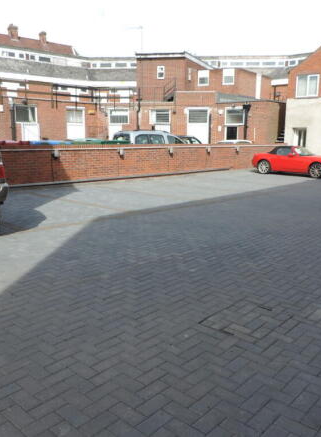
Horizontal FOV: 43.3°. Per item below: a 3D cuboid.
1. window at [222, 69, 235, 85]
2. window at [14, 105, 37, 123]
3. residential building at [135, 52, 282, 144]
[{"bbox_3d":[4.427,-9.191,26.230,0.840,1.100,0.120,3,11,14],"label":"window"},{"bbox_3d":[-7.082,-5.523,21.356,1.150,0.950,0.120,-9,14,-40],"label":"window"},{"bbox_3d":[3.480,-7.647,27.851,9.300,7.400,8.500,2,11,10],"label":"residential building"}]

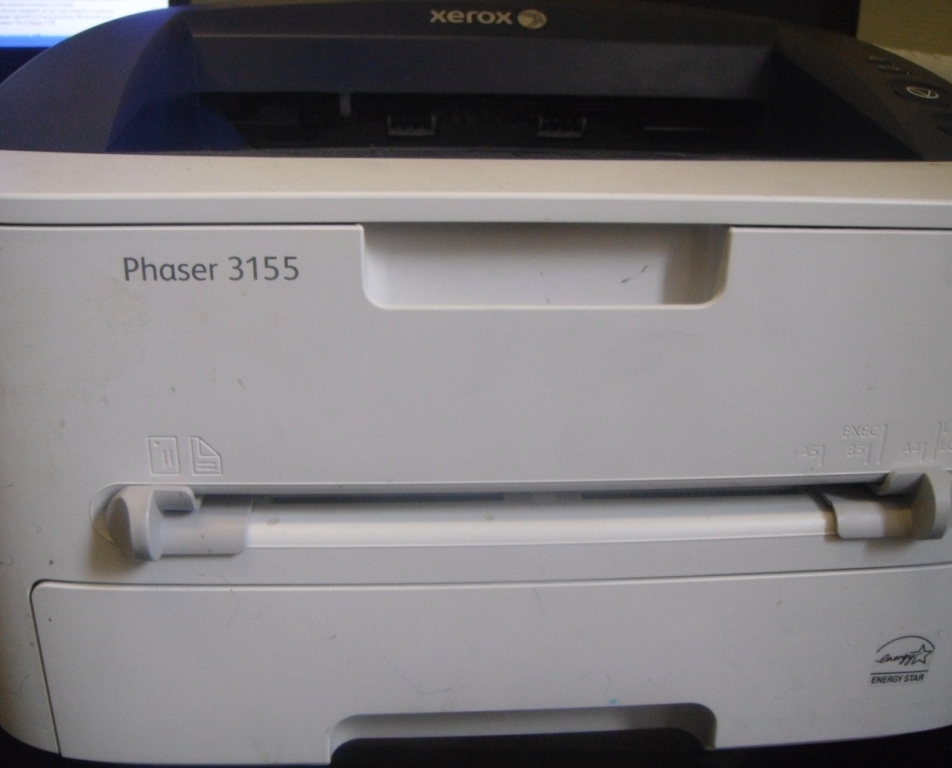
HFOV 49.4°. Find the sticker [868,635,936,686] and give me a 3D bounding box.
[{"bbox_3d":[0.127,0.082,0.307,0.019,0.017,0.001,0,21,-10],"label":"sticker"}]

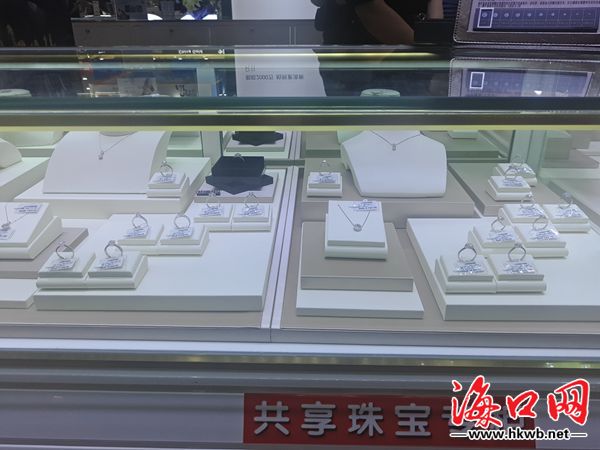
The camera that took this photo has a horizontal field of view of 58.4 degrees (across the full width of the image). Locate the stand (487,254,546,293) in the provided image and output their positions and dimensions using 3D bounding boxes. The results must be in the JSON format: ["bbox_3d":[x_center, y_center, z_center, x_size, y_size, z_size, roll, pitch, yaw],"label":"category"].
[{"bbox_3d":[0.233,0.051,0.584,0.052,0.024,0.046,0,21,1],"label":"stand"}]

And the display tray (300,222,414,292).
[{"bbox_3d":[0.060,0.032,0.616,0.114,0.014,0.149,1,22,2],"label":"display tray"}]

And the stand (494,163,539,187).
[{"bbox_3d":[0.354,-0.083,0.880,0.052,0.024,0.046,0,21,1],"label":"stand"}]

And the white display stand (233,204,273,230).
[{"bbox_3d":[-0.065,-0.011,0.739,0.052,0.024,0.046,0,21,0],"label":"white display stand"}]

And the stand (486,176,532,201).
[{"bbox_3d":[0.316,-0.055,0.809,0.052,0.024,0.046,0,21,1],"label":"stand"}]

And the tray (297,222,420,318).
[{"bbox_3d":[0.062,0.044,0.616,0.122,0.009,0.214,1,22,2],"label":"tray"}]

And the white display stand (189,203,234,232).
[{"bbox_3d":[-0.110,-0.010,0.687,0.049,0.021,0.042,0,22,1],"label":"white display stand"}]

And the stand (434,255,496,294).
[{"bbox_3d":[0.180,0.052,0.583,0.052,0.024,0.046,0,21,1],"label":"stand"}]

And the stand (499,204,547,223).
[{"bbox_3d":[0.309,-0.009,0.739,0.052,0.024,0.046,1,21,2],"label":"stand"}]

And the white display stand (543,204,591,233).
[{"bbox_3d":[0.337,-0.009,0.682,0.049,0.021,0.042,0,22,1],"label":"white display stand"}]

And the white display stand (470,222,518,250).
[{"bbox_3d":[0.227,0.018,0.616,0.049,0.021,0.042,0,22,1],"label":"white display stand"}]

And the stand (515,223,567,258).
[{"bbox_3d":[0.296,0.020,0.665,0.052,0.024,0.046,0,21,1],"label":"stand"}]

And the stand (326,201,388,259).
[{"bbox_3d":[0.064,0.004,0.612,0.066,0.040,0.075,2,22,5],"label":"stand"}]

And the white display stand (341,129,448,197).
[{"bbox_3d":[0.154,-0.133,0.870,0.170,0.115,0.210,0,21,2],"label":"white display stand"}]

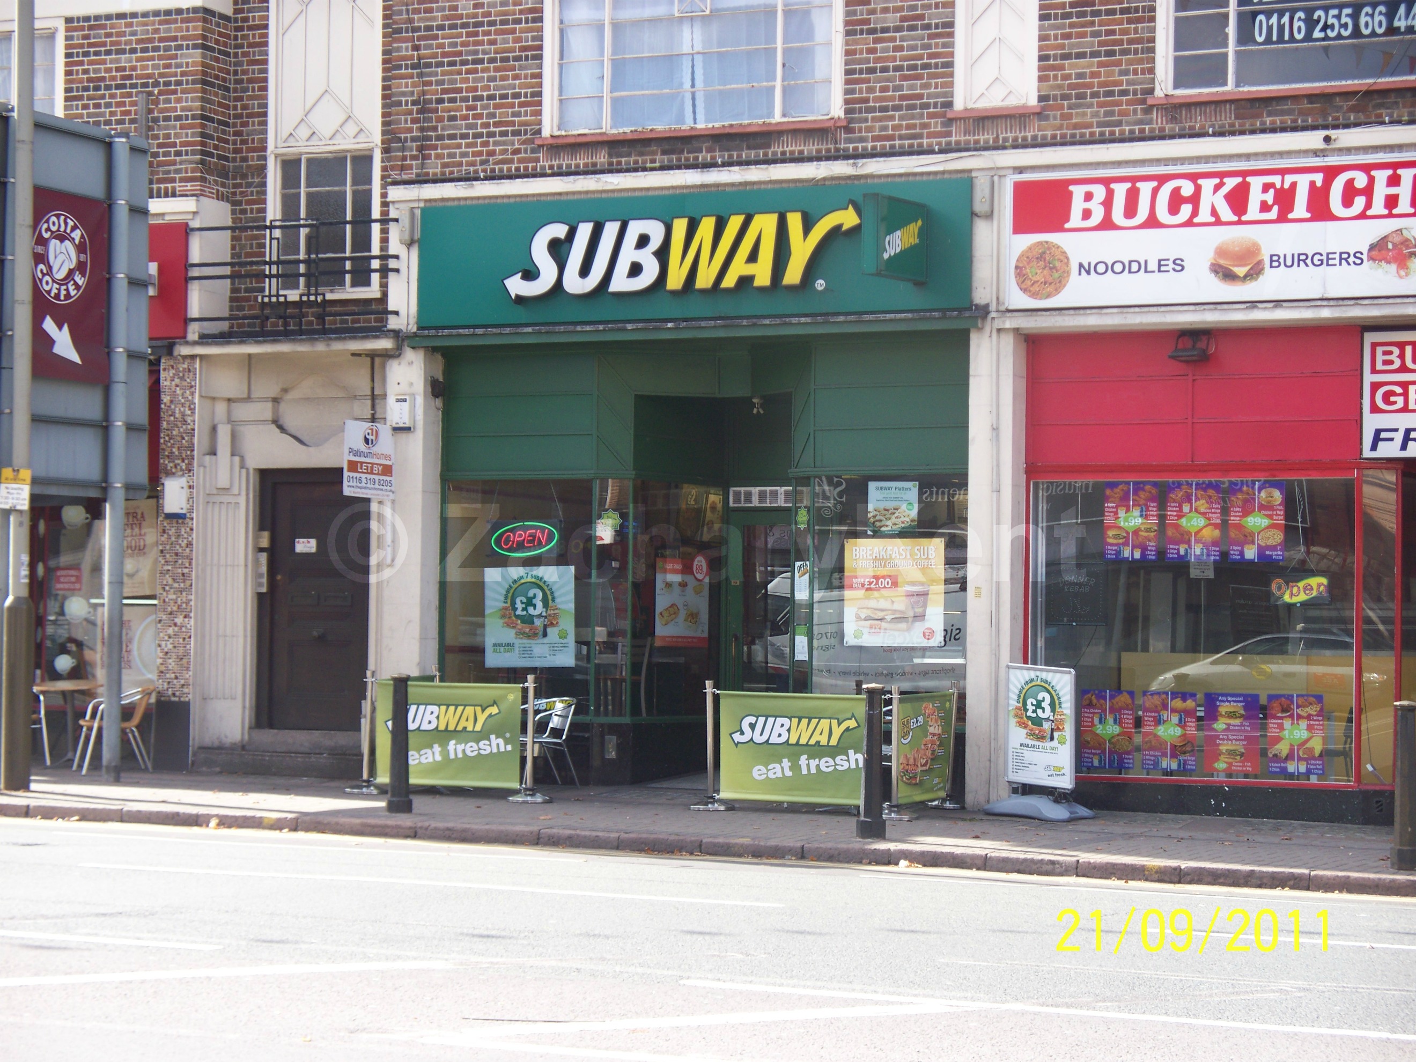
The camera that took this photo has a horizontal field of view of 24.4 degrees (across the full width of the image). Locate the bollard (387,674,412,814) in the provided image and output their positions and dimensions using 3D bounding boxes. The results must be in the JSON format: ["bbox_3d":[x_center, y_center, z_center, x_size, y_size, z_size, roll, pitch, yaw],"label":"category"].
[{"bbox_3d":[-2.219,1.526,23.608,0.180,1.000,0.180,1,-1,0],"label":"bollard"}]

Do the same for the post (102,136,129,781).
[{"bbox_3d":[-4.889,-0.614,27.120,0.140,5.340,0.140,0,-2,28],"label":"post"}]

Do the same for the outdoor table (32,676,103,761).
[{"bbox_3d":[-5.564,1.689,28.490,0.630,0.700,0.630,1,-2,0],"label":"outdoor table"}]

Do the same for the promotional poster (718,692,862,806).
[{"bbox_3d":[0.697,1.620,24.295,1.370,0.810,0.030,0,-2,28],"label":"promotional poster"}]

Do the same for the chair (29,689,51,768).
[{"bbox_3d":[-6.013,1.656,28.367,0.540,0.730,0.580,1,-2,-24],"label":"chair"}]

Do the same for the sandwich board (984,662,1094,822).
[{"bbox_3d":[2.449,1.538,24.043,0.680,1.100,0.500,-1,-2,44],"label":"sandwich board"}]

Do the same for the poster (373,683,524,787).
[{"bbox_3d":[-2.010,1.582,25.352,1.306,0.798,0.040,0,-2,27],"label":"poster"}]

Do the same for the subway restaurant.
[{"bbox_3d":[0.212,-0.237,26.462,5.022,4.764,2.800,0,-2,28],"label":"subway restaurant"}]

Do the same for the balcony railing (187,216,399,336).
[{"bbox_3d":[-3.515,-2.119,27.635,2.159,0.954,0.100,0,-2,27],"label":"balcony railing"}]

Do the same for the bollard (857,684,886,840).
[{"bbox_3d":[1.084,1.521,21.610,0.180,1.010,0.180,0,-2,28],"label":"bollard"}]

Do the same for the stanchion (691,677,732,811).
[{"bbox_3d":[0.024,1.572,24.150,0.310,0.940,0.310,1,-2,0],"label":"stanchion"}]

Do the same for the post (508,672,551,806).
[{"bbox_3d":[-1.369,1.601,25.341,0.340,0.960,0.340,1,-1,0],"label":"post"}]

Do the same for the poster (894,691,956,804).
[{"bbox_3d":[1.609,1.609,24.342,0.030,0.800,0.930,0,-2,28],"label":"poster"}]

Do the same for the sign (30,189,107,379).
[{"bbox_3d":[-5.075,-1.929,25.791,0.030,1.469,1.121,0,-2,27],"label":"sign"}]

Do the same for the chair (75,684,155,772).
[{"bbox_3d":[-5.096,1.702,28.100,0.590,0.735,0.540,1,-2,-22],"label":"chair"}]

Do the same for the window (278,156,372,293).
[{"bbox_3d":[-3.306,-2.680,28.263,1.010,1.170,0.100,0,-2,28],"label":"window"}]

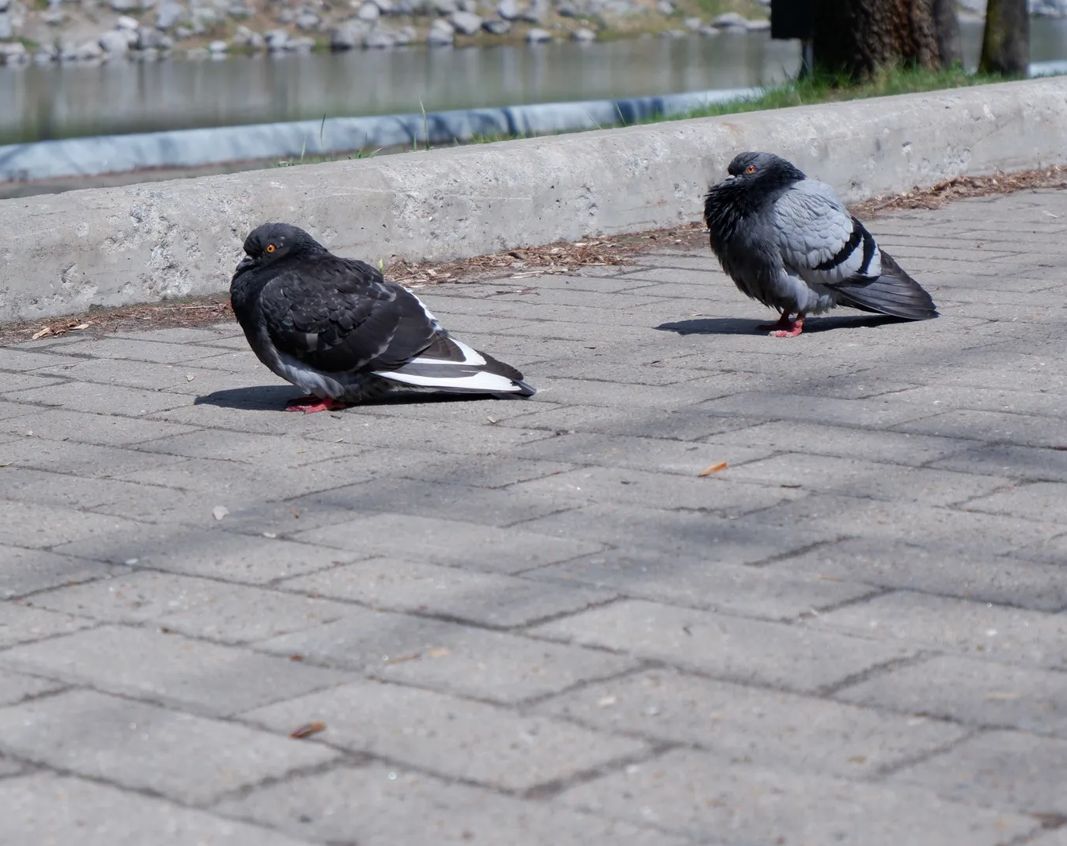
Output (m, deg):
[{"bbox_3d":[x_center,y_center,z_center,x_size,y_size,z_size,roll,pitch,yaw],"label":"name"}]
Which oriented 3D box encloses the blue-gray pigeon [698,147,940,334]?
[{"bbox_3d":[0.284,-0.184,2.638,0.240,0.177,0.120,-5,10,-19],"label":"blue-gray pigeon"}]

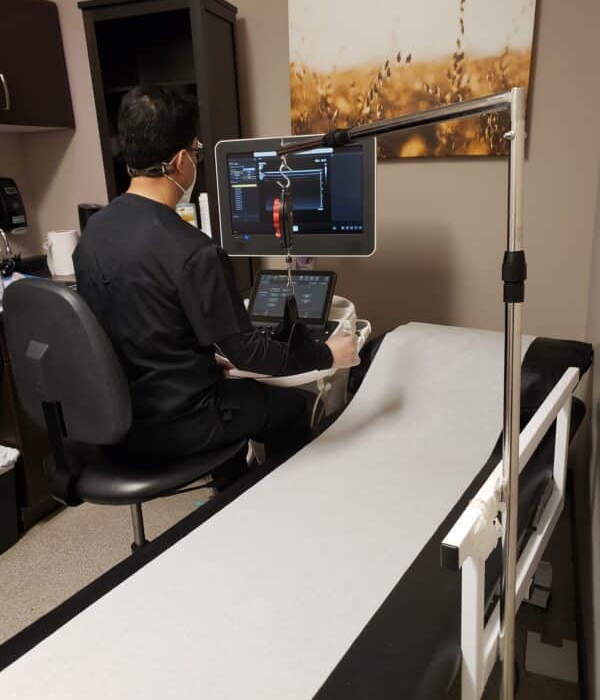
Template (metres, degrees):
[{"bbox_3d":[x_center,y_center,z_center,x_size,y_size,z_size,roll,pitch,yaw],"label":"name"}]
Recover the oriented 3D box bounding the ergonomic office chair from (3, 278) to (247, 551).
[{"bbox_3d":[-0.488,0.310,1.757,0.580,1.100,0.580,10,21,36],"label":"ergonomic office chair"}]

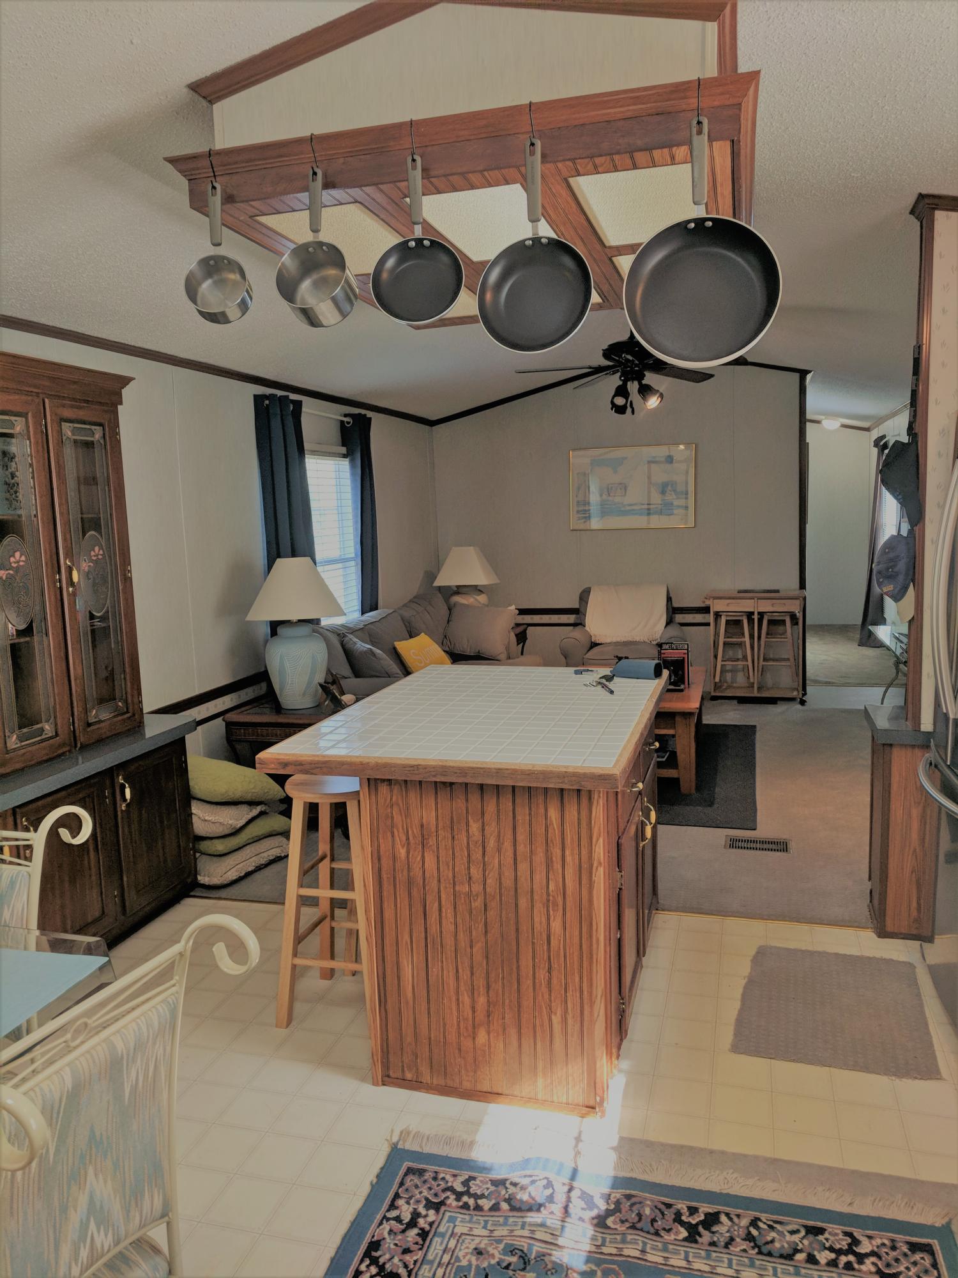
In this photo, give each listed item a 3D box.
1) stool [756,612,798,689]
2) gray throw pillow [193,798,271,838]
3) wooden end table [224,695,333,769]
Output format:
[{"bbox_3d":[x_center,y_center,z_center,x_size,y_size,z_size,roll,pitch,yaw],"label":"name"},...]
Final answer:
[{"bbox_3d":[2.306,0.068,7.401,0.300,0.540,0.300,1,8,16],"label":"stool"},{"bbox_3d":[-1.154,0.747,4.213,0.430,0.140,0.430,3,9,28],"label":"gray throw pillow"},{"bbox_3d":[-0.814,0.630,4.918,0.690,0.575,0.630,0,8,15],"label":"wooden end table"}]

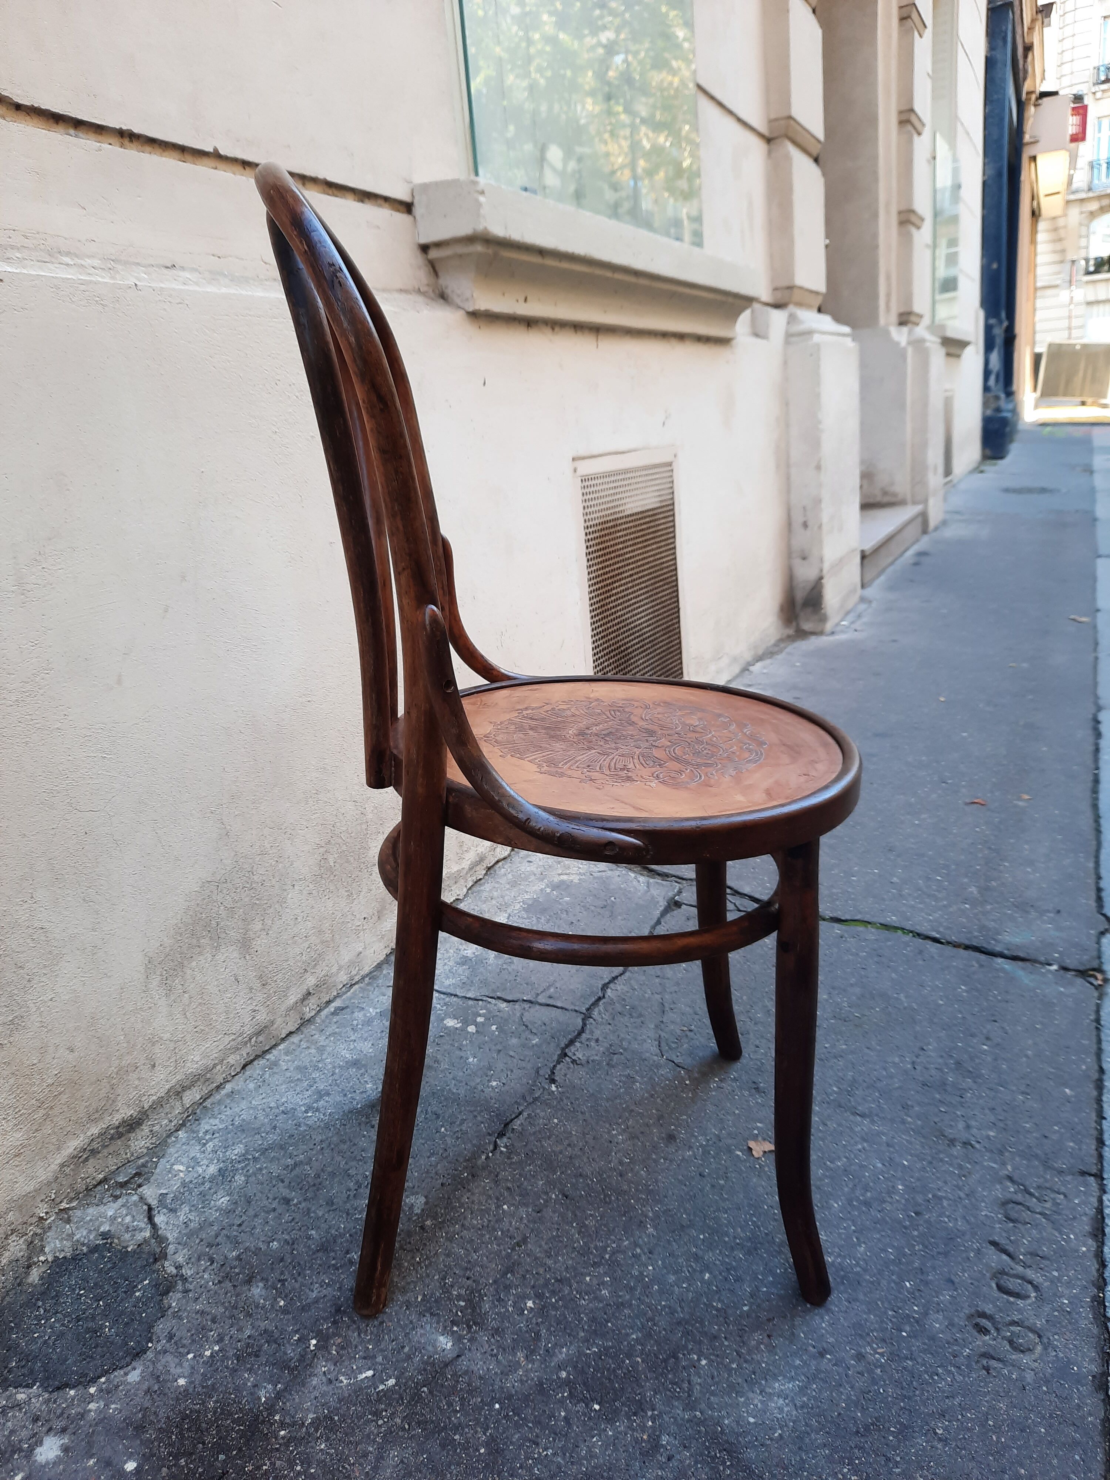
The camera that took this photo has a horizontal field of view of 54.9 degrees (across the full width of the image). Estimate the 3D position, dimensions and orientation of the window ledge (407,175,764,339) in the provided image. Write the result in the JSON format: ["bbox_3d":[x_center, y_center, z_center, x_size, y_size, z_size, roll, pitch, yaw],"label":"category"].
[{"bbox_3d":[0.159,-0.883,2.068,0.110,0.160,1.350,3,18,27],"label":"window ledge"}]

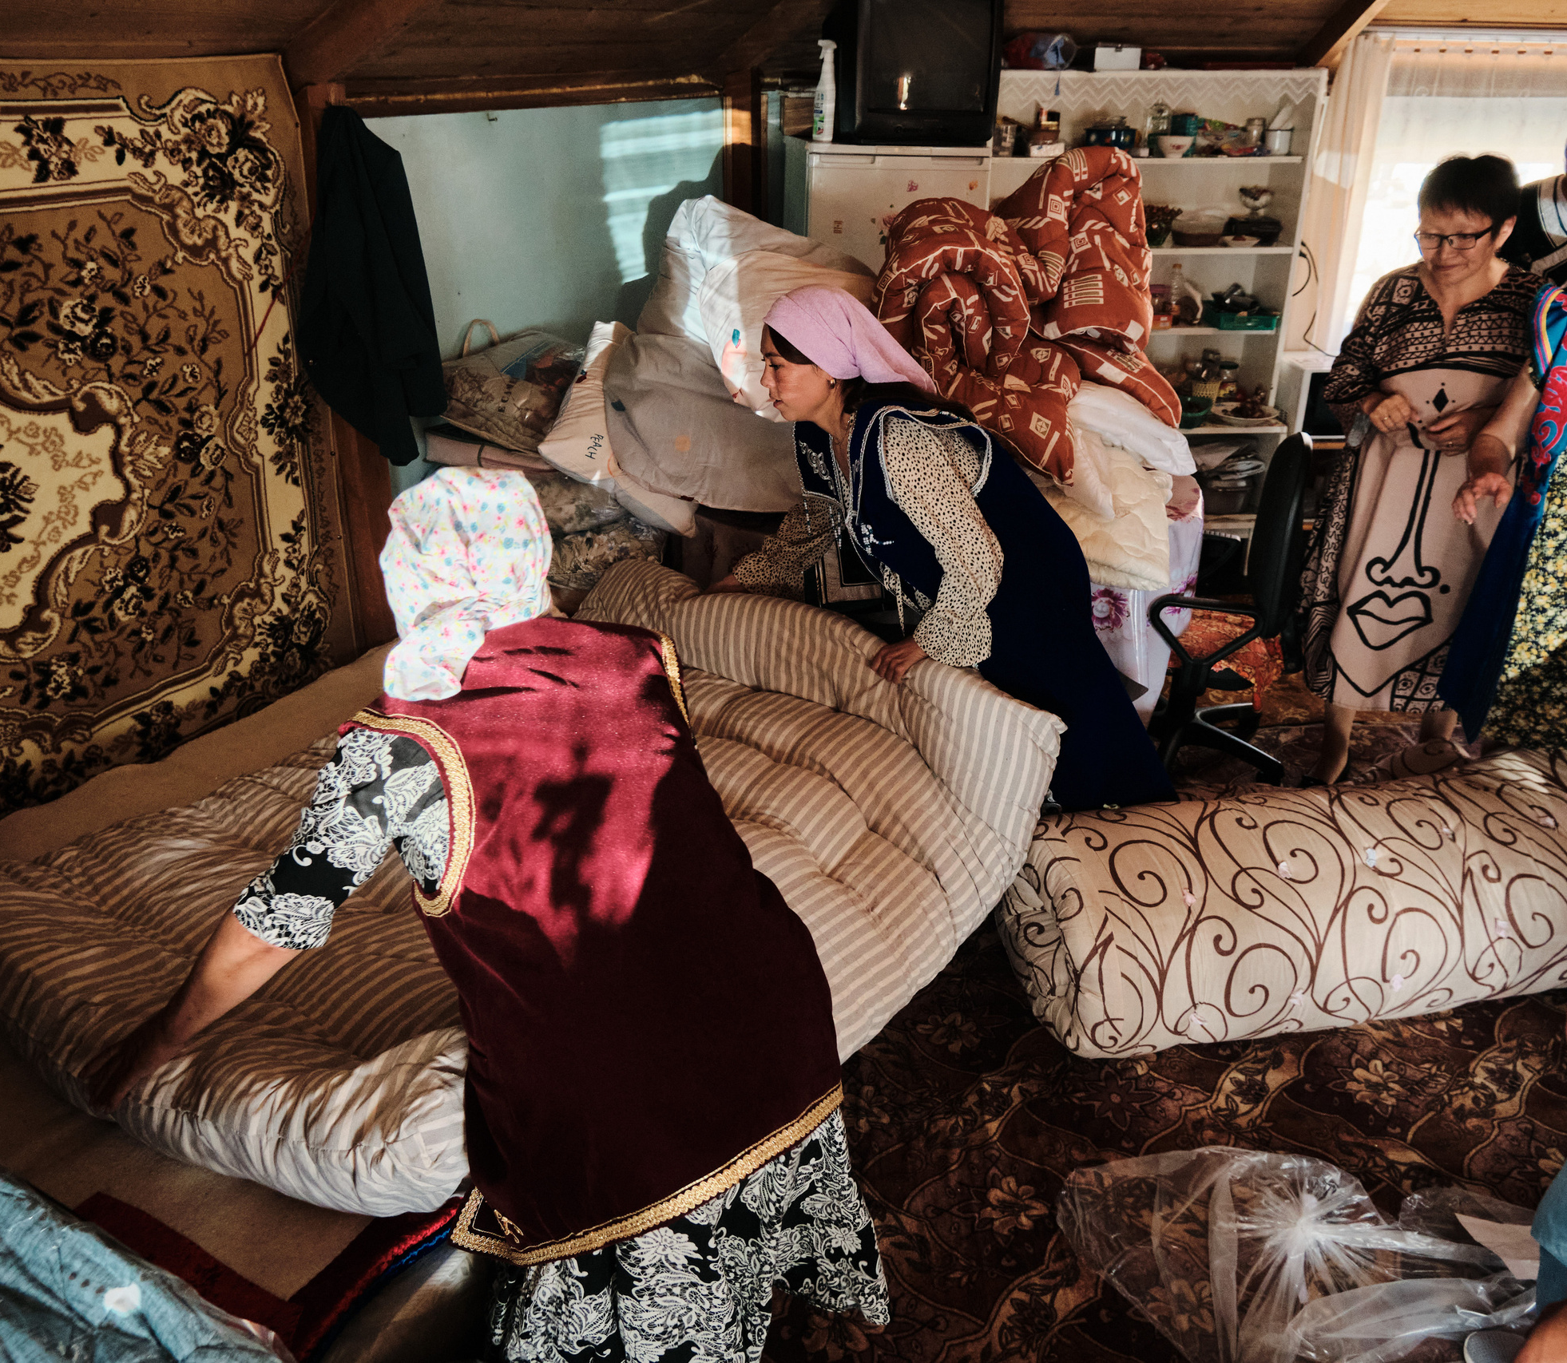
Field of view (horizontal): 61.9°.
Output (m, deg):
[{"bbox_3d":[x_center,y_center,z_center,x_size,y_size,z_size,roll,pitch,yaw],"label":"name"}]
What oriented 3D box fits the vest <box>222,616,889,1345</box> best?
[{"bbox_3d":[-0.262,0.415,1.624,0.580,1.030,0.660,-16,29,-33],"label":"vest"}]

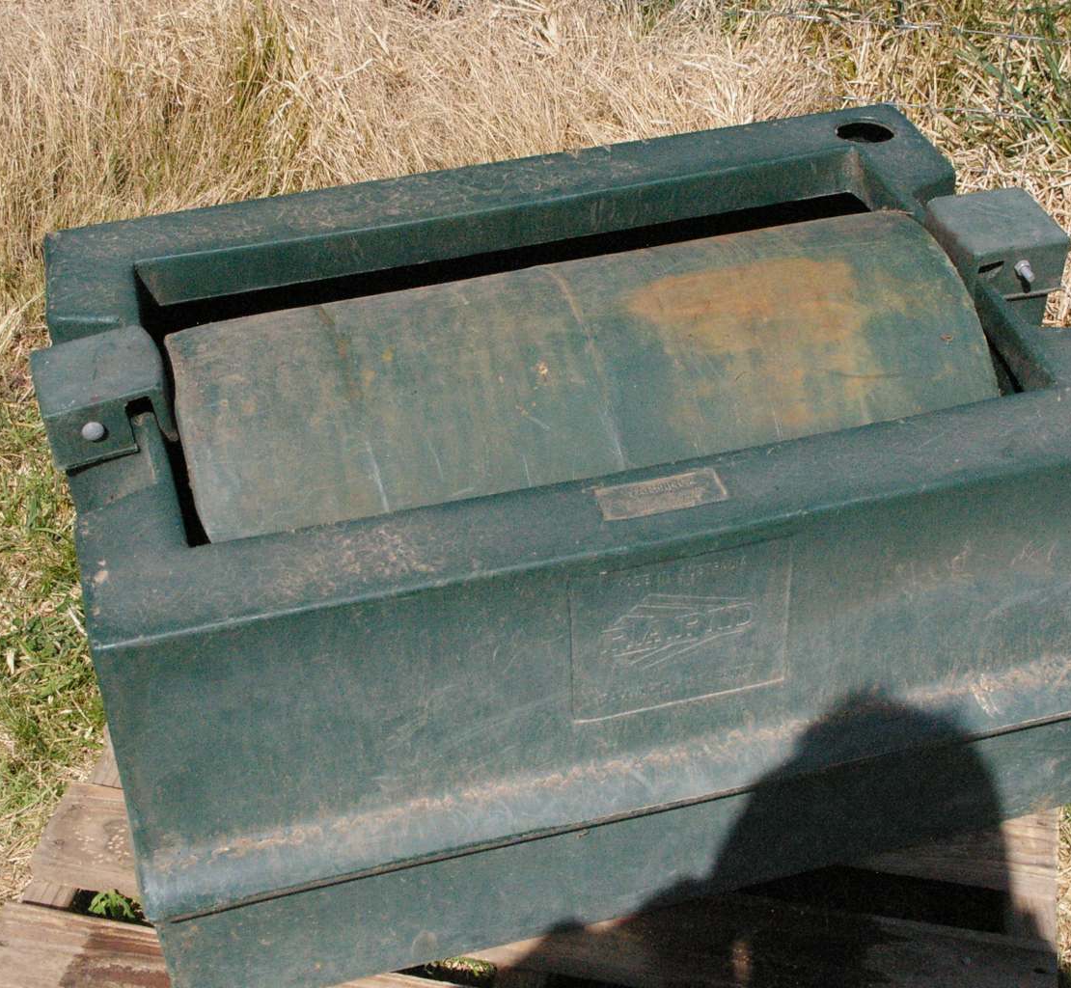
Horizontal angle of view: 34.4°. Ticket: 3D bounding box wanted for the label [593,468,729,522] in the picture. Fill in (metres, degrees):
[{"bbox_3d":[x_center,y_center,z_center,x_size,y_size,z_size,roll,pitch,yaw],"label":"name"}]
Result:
[{"bbox_3d":[0.116,0.001,1.592,0.117,0.003,0.045,-10,41,-11],"label":"label"}]

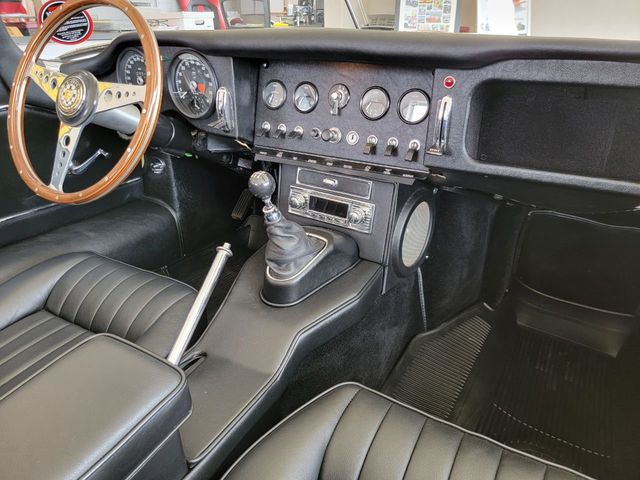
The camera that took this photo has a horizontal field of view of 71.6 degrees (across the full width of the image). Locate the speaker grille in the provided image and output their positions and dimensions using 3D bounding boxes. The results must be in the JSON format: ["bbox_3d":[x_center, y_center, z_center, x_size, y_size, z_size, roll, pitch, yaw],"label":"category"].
[{"bbox_3d":[0.173,-0.009,0.795,0.020,0.122,0.122,15,28,30],"label":"speaker grille"}]

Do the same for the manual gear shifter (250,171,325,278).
[{"bbox_3d":[-0.053,-0.038,0.722,0.100,0.172,0.130,15,28,30],"label":"manual gear shifter"}]

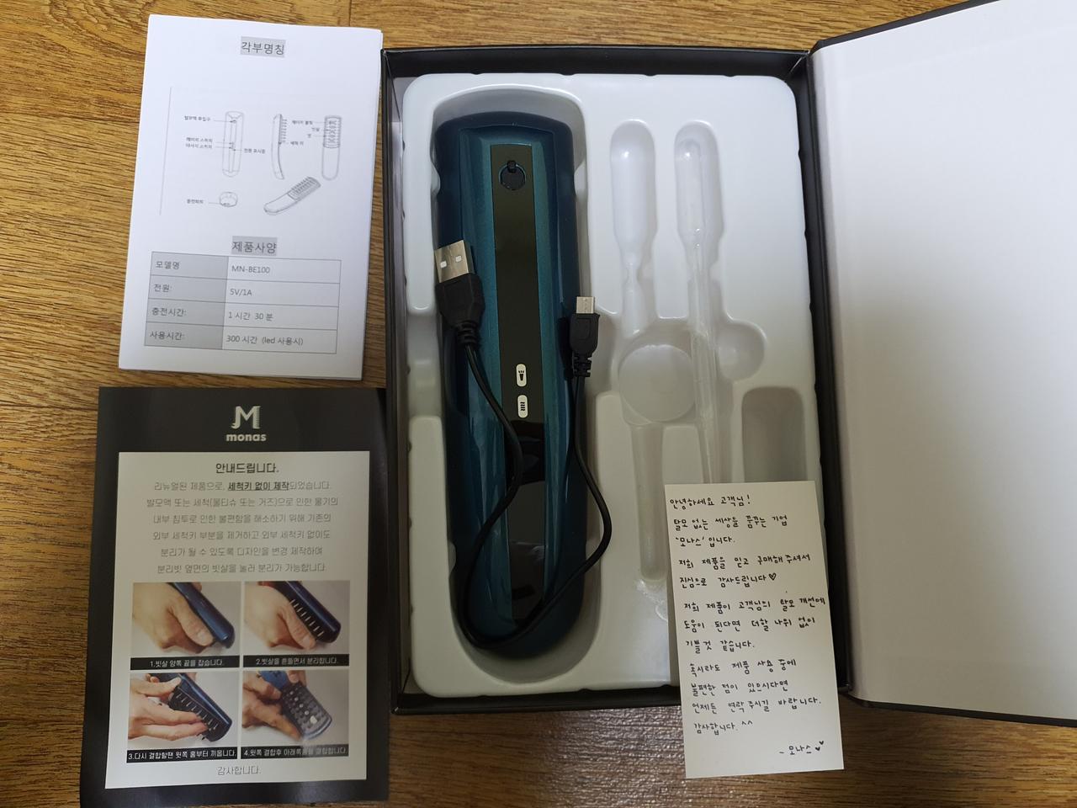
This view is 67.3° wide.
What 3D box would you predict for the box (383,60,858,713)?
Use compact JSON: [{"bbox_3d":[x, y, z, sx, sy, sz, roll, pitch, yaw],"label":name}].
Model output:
[{"bbox_3d":[0.022,-0.011,0.287,0.146,0.044,0.216,-1,85,-4],"label":"box"}]

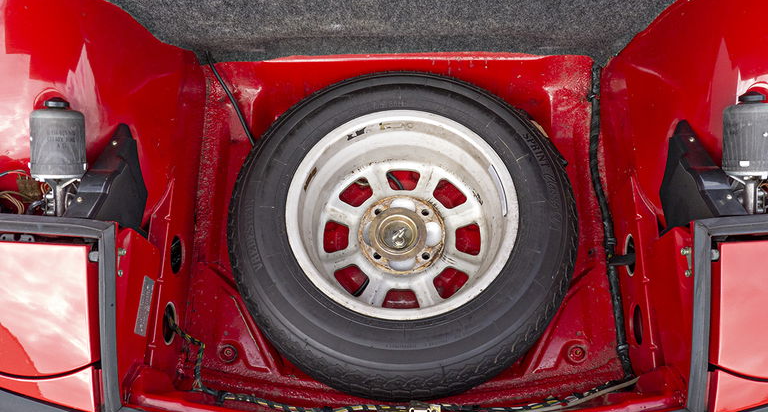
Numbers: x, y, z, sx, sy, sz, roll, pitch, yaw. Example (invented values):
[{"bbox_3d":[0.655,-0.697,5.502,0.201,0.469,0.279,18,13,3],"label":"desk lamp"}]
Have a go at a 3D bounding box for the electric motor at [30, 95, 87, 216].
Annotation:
[{"bbox_3d":[-0.523,-0.068,1.000,0.084,0.086,0.208,-1,93,-28],"label":"electric motor"}]

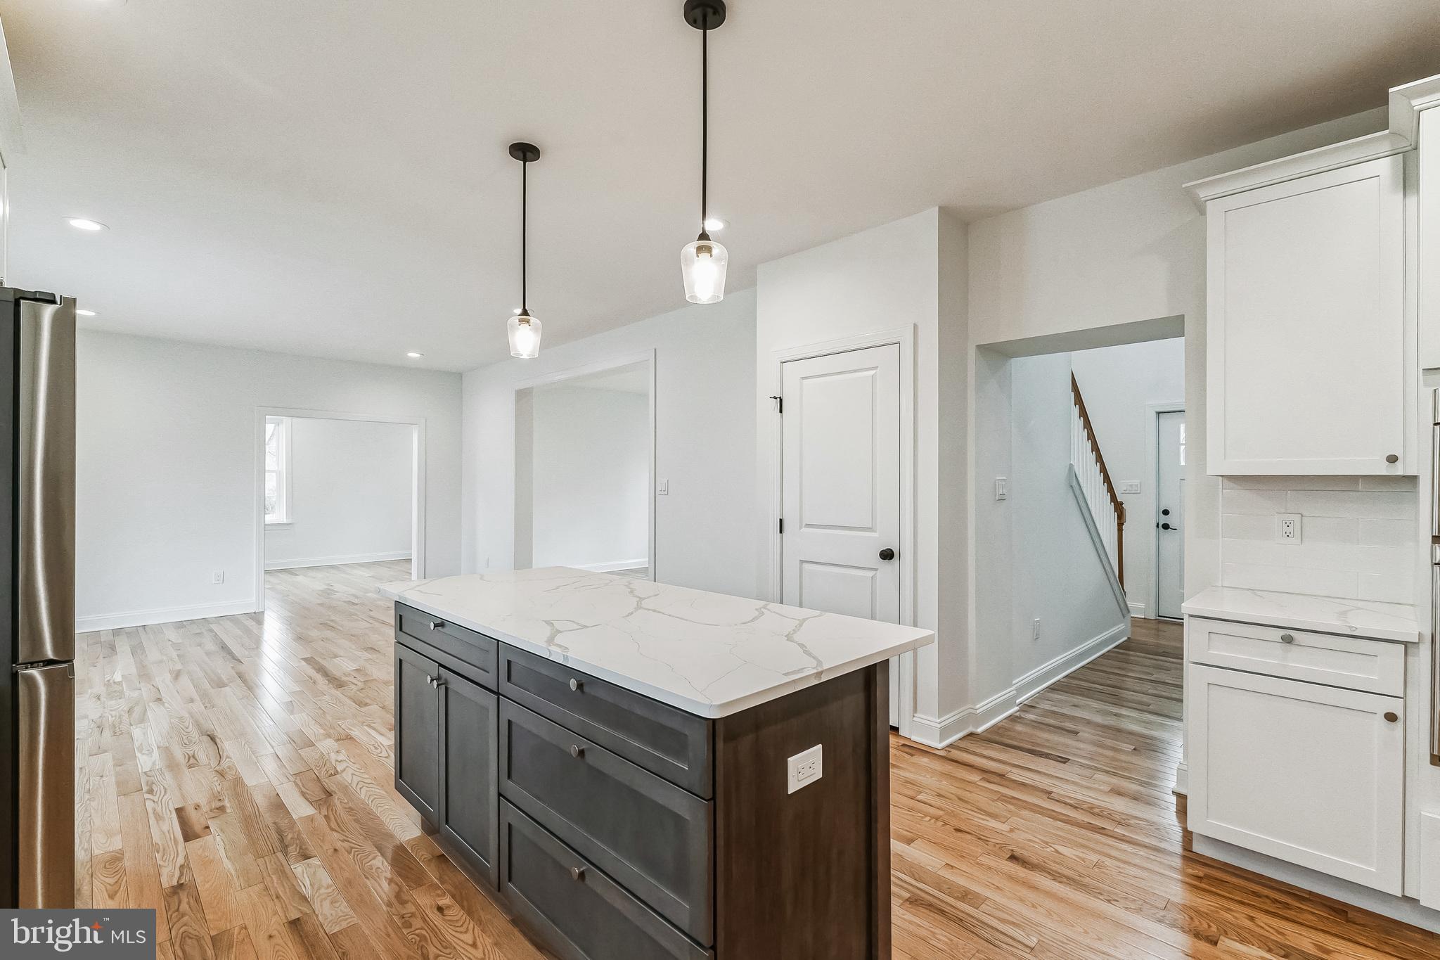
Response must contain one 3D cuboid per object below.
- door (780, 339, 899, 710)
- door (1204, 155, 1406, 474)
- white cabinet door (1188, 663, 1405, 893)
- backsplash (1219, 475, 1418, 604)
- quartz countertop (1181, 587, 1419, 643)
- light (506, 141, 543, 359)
[{"bbox_3d":[0.680,0.300,3.720,0.045,2.061,0.817,0,0,-45],"label":"door"},{"bbox_3d":[2.068,-0.544,2.290,0.022,1.052,0.517,0,0,-45],"label":"door"},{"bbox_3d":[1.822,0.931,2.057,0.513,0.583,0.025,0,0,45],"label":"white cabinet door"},{"bbox_3d":[2.288,0.212,2.485,0.017,0.456,0.547,0,0,-45],"label":"backsplash"},{"bbox_3d":[2.054,0.456,2.277,0.630,0.034,0.563,0,0,-45],"label":"quartz countertop"},{"bbox_3d":[-0.815,-0.951,2.671,0.140,0.853,0.140,0,0,-45],"label":"light"}]

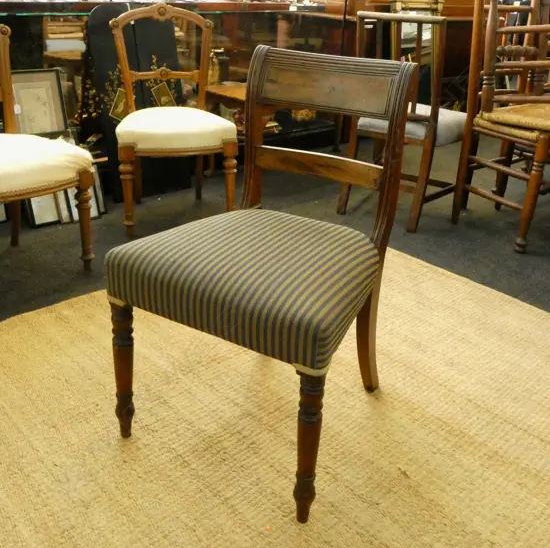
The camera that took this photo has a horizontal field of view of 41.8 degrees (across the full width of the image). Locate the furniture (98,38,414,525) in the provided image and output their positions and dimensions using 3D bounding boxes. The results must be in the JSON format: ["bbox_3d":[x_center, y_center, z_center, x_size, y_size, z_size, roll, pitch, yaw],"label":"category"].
[{"bbox_3d":[0.009,-0.033,1.604,0.522,0.852,0.561,16,27,29],"label":"furniture"}]

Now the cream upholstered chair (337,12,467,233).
[{"bbox_3d":[0.595,-0.689,3.151,0.453,0.857,0.488,19,29,34],"label":"cream upholstered chair"}]

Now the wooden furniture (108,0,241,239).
[{"bbox_3d":[-0.425,-0.644,2.978,0.483,0.847,0.497,-5,24,-15],"label":"wooden furniture"}]

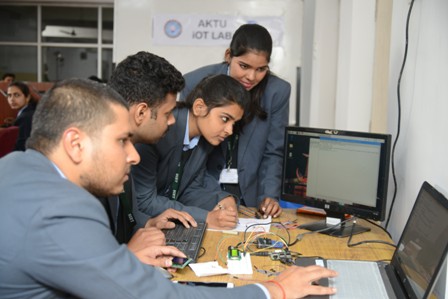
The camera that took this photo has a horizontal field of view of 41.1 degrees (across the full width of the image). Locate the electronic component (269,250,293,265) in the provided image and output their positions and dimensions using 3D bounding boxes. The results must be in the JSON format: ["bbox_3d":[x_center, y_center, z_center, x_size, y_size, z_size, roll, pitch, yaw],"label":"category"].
[{"bbox_3d":[0.158,0.294,1.652,0.060,0.022,0.085,3,6,16],"label":"electronic component"}]

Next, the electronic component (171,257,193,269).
[{"bbox_3d":[-0.106,0.282,1.490,0.044,0.010,0.042,8,32,26],"label":"electronic component"}]

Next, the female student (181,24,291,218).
[{"bbox_3d":[0.068,0.255,2.370,0.470,1.460,0.500,1,6,-9],"label":"female student"}]

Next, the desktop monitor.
[{"bbox_3d":[0.376,0.100,2.030,0.180,0.345,0.440,-4,8,-42],"label":"desktop monitor"}]

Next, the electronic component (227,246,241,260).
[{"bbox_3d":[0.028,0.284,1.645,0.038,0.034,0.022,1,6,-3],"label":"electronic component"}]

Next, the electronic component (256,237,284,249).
[{"bbox_3d":[0.140,0.279,1.790,0.078,0.024,0.040,1,6,-2],"label":"electronic component"}]

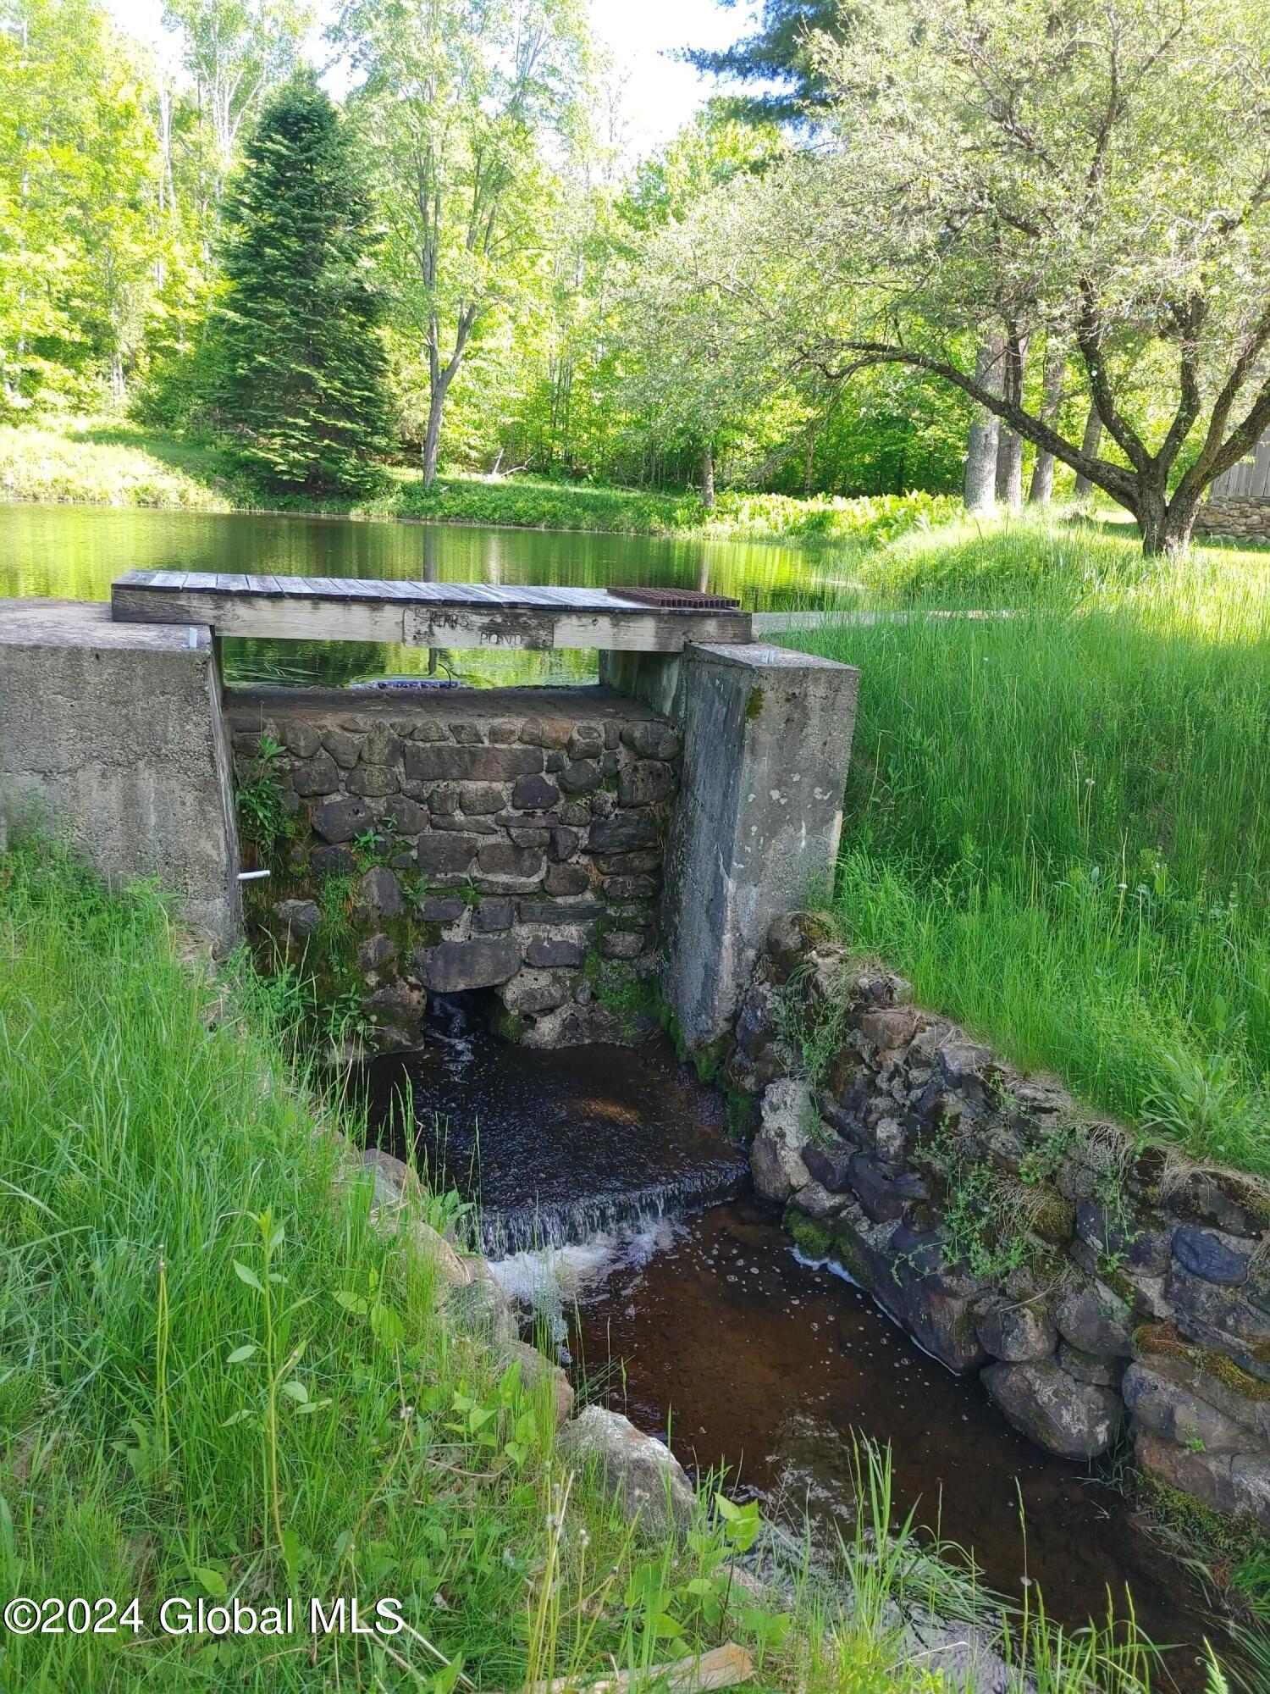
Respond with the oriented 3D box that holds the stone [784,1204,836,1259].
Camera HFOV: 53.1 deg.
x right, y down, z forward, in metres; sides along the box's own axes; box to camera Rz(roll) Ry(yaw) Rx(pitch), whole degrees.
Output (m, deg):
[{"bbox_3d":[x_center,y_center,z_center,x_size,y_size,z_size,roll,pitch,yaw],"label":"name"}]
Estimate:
[{"bbox_3d":[0.739,1.630,5.359,0.200,0.220,0.210,-7,18,-35],"label":"stone"}]

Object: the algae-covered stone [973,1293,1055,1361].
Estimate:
[{"bbox_3d":[1.389,1.750,4.629,0.230,0.200,0.270,-7,18,-35],"label":"algae-covered stone"}]

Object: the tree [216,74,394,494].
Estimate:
[{"bbox_3d":[-11.298,-19.244,44.092,6.145,13.447,6.145,0,15,-14],"label":"tree"}]

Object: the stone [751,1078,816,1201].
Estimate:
[{"bbox_3d":[0.666,1.323,5.742,0.260,0.530,0.260,-7,18,-35],"label":"stone"}]

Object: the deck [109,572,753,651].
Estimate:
[{"bbox_3d":[-1.036,-1.242,6.695,3.080,0.230,1.180,-1,16,-18],"label":"deck"}]

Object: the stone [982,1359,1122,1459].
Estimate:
[{"bbox_3d":[1.471,1.969,4.469,0.320,0.260,0.430,-7,18,-35],"label":"stone"}]

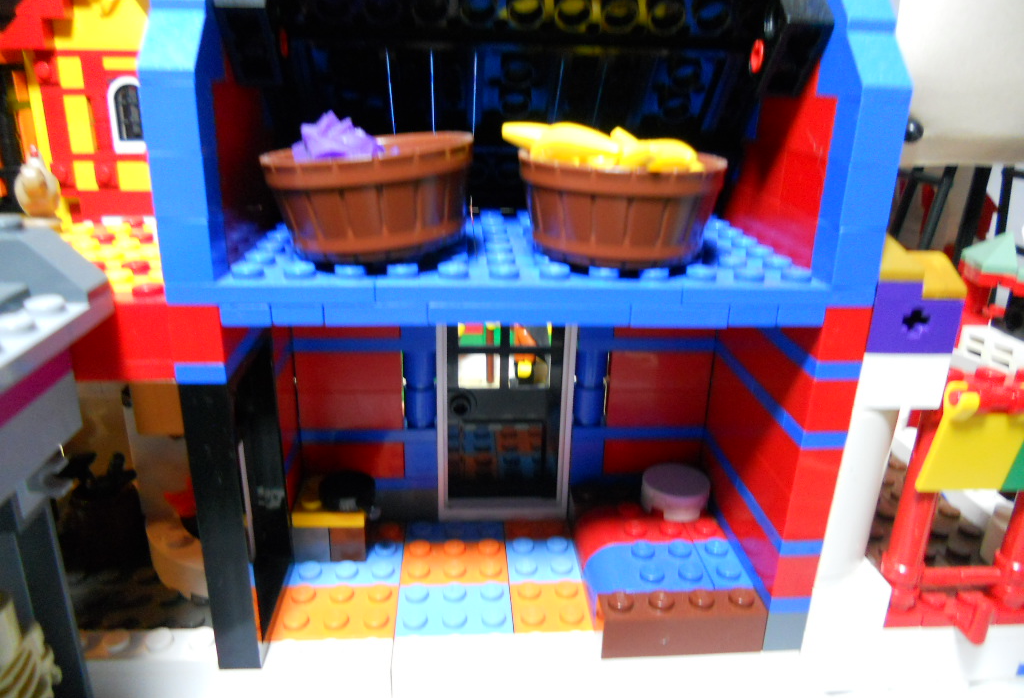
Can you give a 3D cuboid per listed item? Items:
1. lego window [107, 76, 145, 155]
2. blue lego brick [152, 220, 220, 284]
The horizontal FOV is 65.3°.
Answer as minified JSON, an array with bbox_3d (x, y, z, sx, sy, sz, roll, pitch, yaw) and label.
[{"bbox_3d":[-0.133,-0.082,0.280,0.016,0.026,0.008,3,21,2],"label":"lego window"},{"bbox_3d":[-0.049,-0.016,0.123,0.008,0.010,0.008,0,21,-4],"label":"blue lego brick"}]

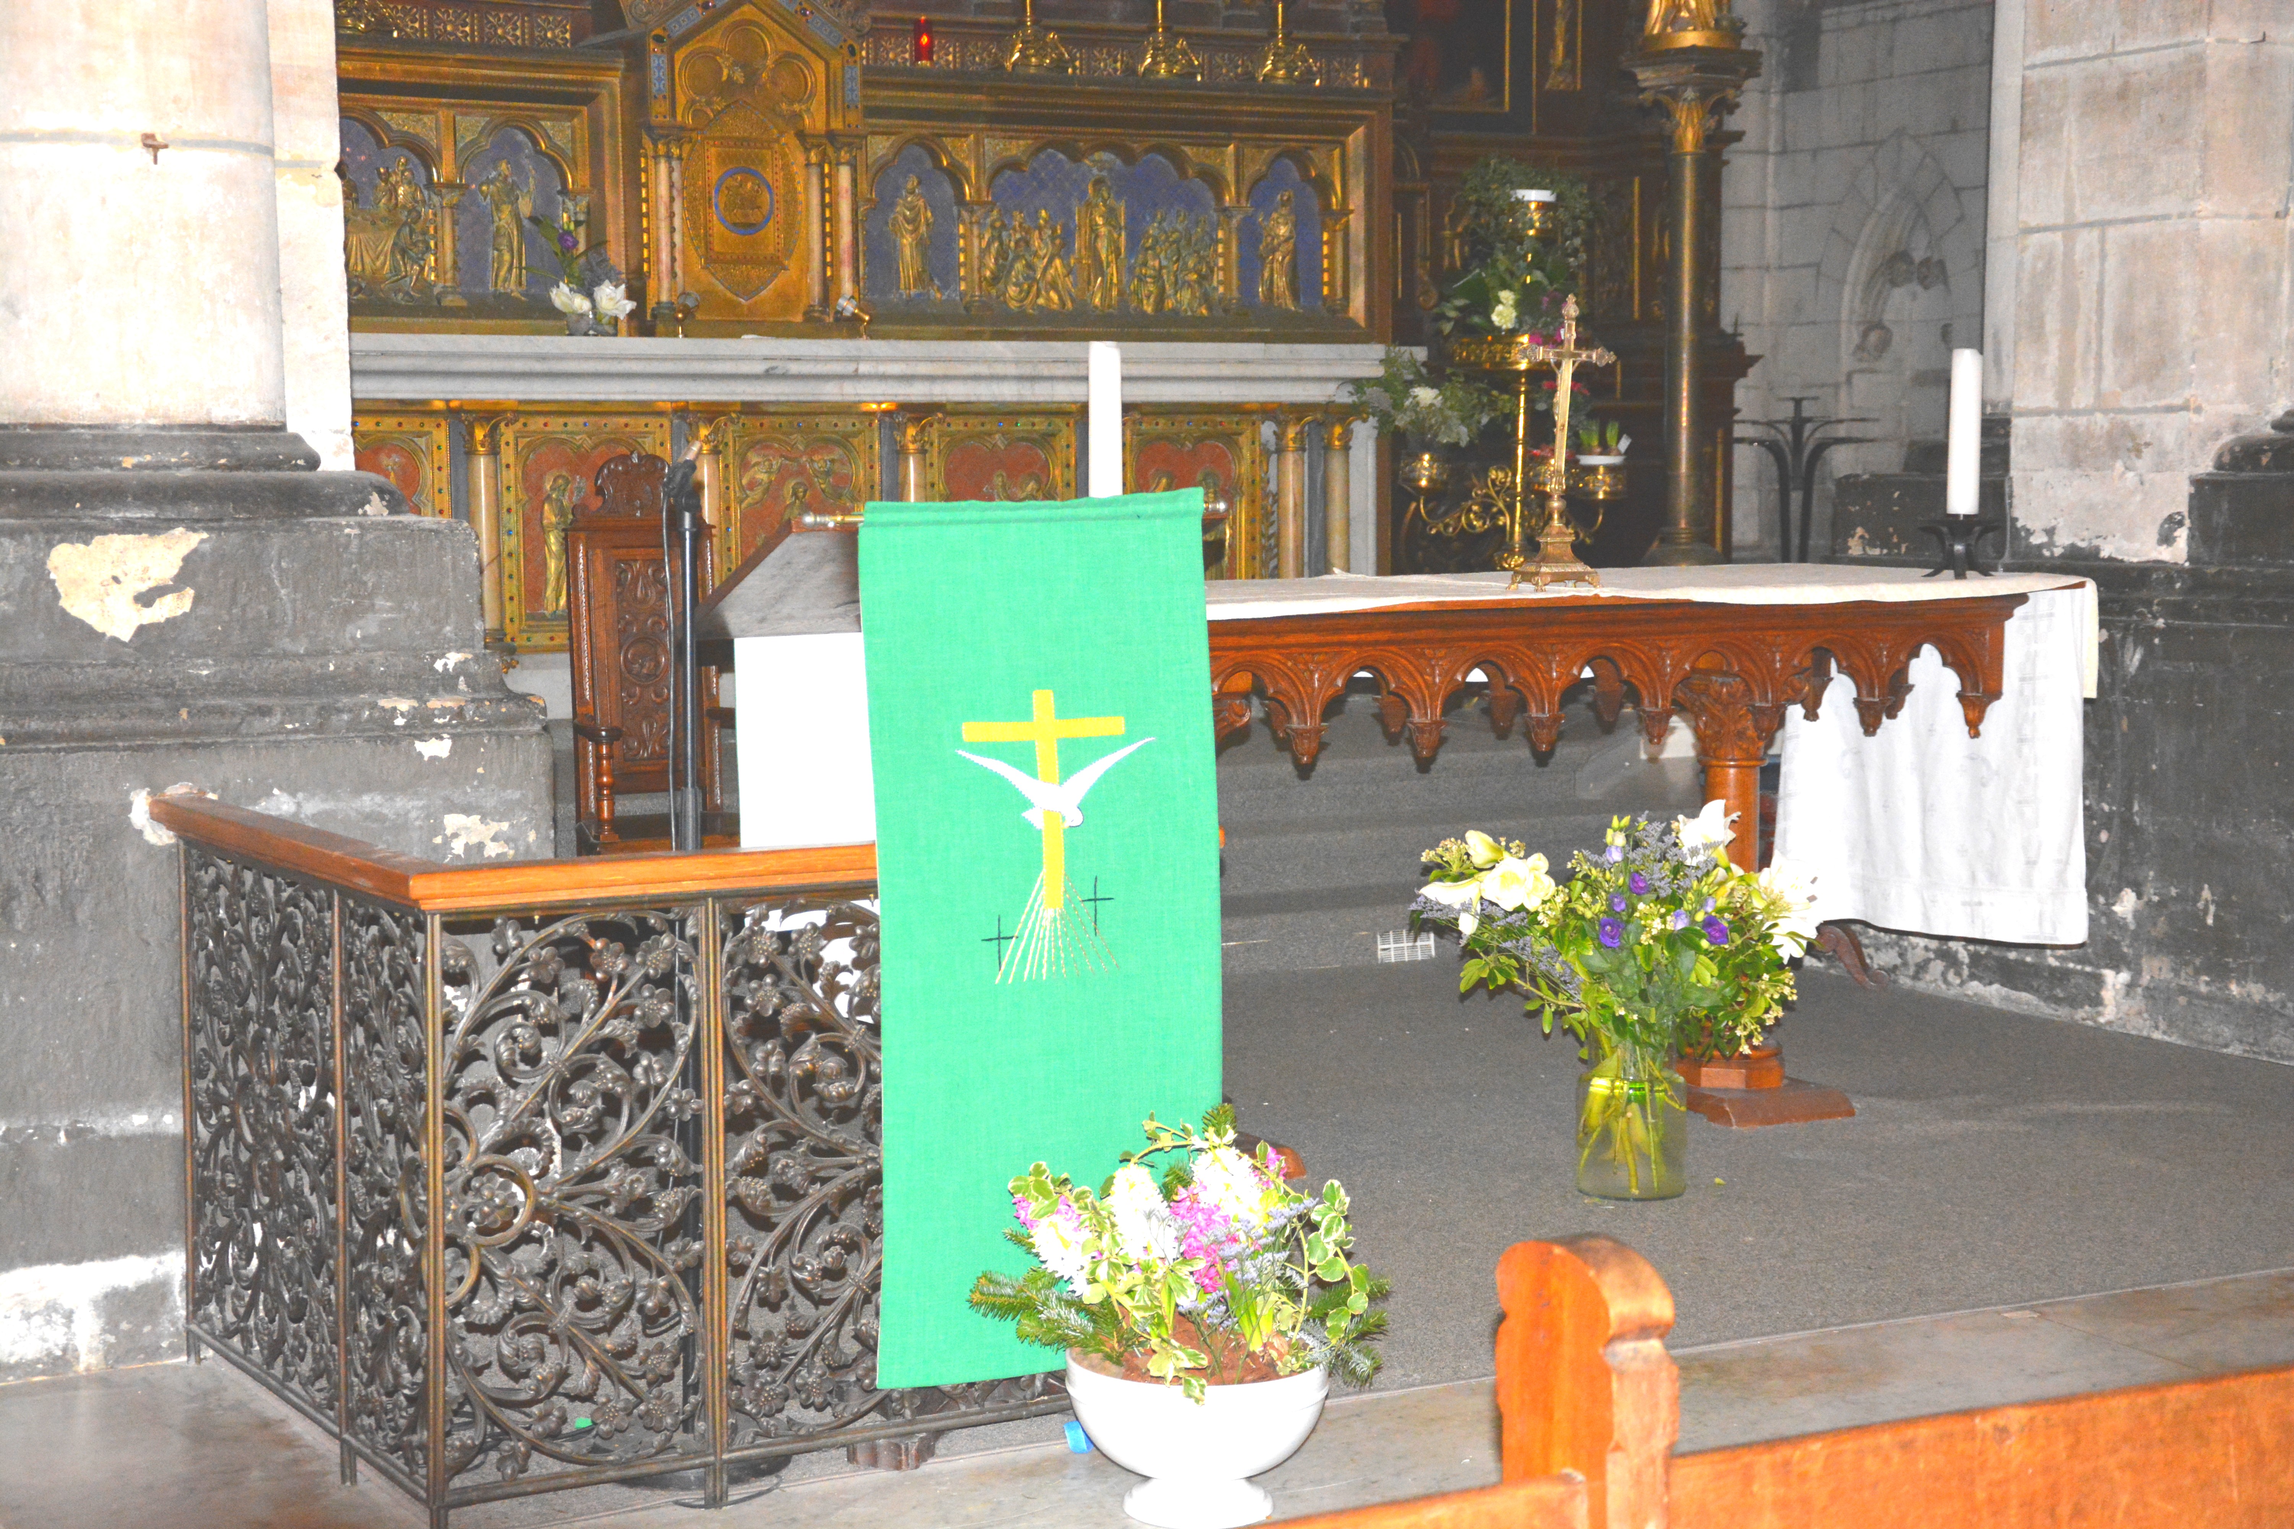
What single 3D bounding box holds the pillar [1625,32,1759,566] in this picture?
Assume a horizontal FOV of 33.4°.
[{"bbox_3d":[1.609,-1.389,11.348,0.310,1.659,0.310,-3,6,-29],"label":"pillar"}]

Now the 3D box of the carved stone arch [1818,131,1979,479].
[{"bbox_3d":[2.252,-1.369,11.284,0.200,0.997,0.718,-3,6,-29],"label":"carved stone arch"}]

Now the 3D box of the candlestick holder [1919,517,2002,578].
[{"bbox_3d":[1.553,-0.421,7.282,0.150,0.122,0.150,-3,6,-29],"label":"candlestick holder"}]

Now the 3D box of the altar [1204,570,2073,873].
[{"bbox_3d":[0.558,0.183,6.848,2.141,0.991,1.058,-3,6,-29],"label":"altar"}]

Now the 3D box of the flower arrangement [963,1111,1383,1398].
[{"bbox_3d":[0.037,0.569,4.522,0.480,0.322,0.400,-1,5,-15],"label":"flower arrangement"}]

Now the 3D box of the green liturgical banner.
[{"bbox_3d":[-0.127,0.211,4.684,0.474,1.072,0.050,-3,6,-29],"label":"green liturgical banner"}]

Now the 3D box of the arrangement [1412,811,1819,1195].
[{"bbox_3d":[0.791,0.391,6.447,0.660,0.648,0.520,-1,5,-15],"label":"arrangement"}]

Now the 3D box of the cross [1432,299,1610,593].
[{"bbox_3d":[0.725,-0.569,6.745,0.195,0.512,0.115,-3,6,-29],"label":"cross"}]

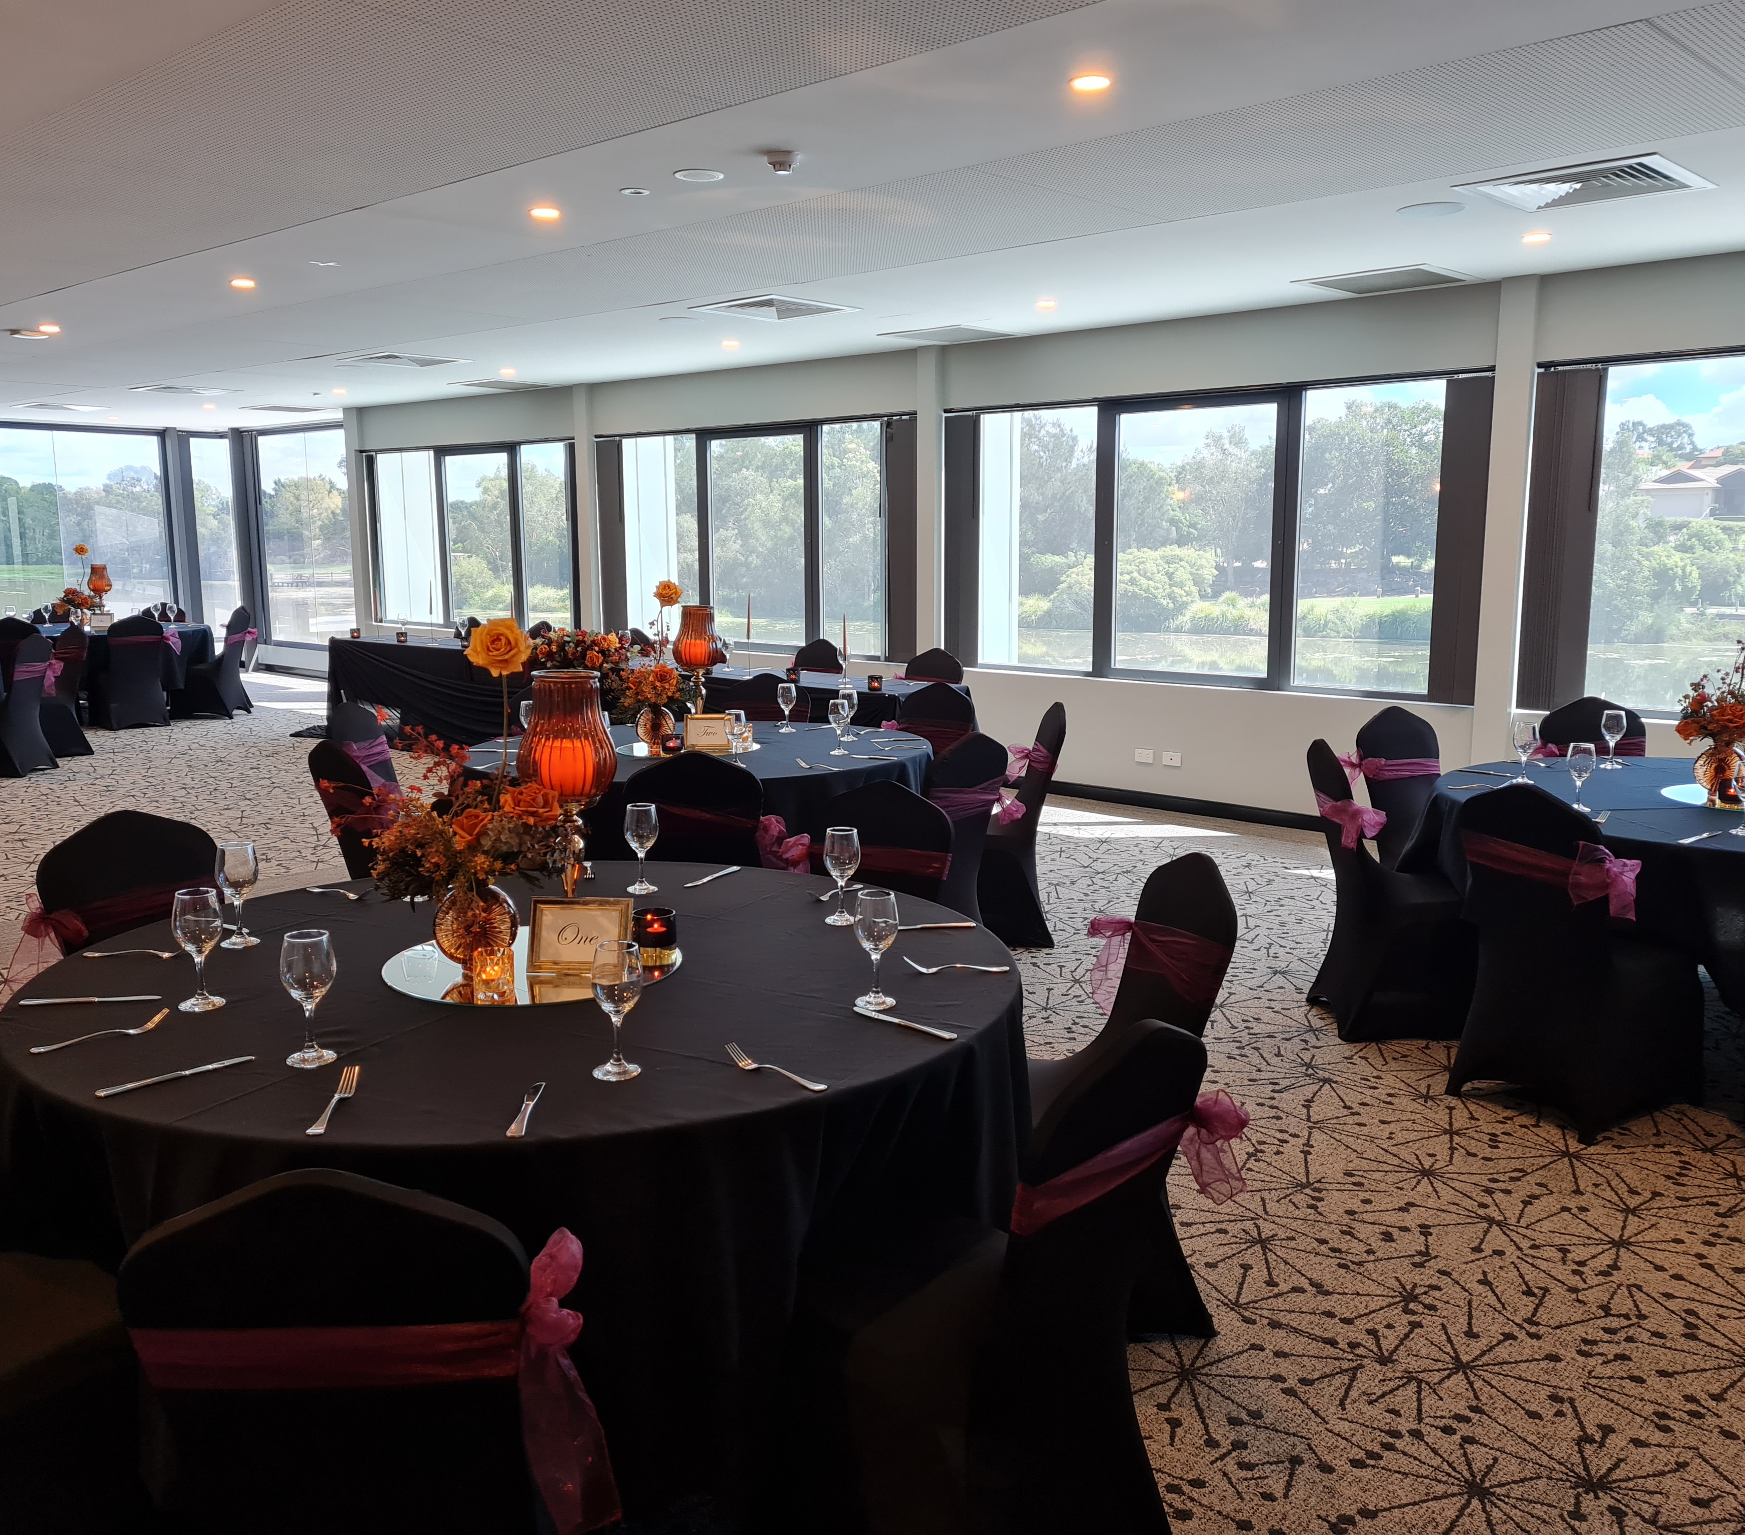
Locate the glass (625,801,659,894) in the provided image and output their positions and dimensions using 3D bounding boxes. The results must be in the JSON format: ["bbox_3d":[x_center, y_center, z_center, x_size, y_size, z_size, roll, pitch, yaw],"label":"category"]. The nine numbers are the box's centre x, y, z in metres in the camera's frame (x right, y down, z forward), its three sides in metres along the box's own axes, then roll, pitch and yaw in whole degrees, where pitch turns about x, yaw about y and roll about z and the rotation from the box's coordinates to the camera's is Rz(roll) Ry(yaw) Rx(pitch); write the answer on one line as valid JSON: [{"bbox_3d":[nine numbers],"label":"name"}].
[{"bbox_3d":[-0.527,0.185,3.505,0.080,0.198,0.080,0,9,0],"label":"glass"}]

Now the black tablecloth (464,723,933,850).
[{"bbox_3d":[-0.705,0.204,6.016,1.900,0.580,1.900,-1,9,-7],"label":"black tablecloth"}]

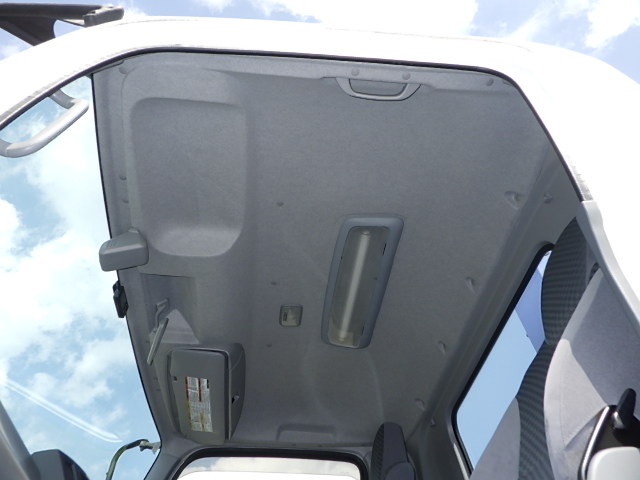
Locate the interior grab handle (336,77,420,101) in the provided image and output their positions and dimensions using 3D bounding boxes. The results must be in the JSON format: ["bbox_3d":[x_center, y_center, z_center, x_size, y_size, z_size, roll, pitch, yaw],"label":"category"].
[{"bbox_3d":[0.115,-0.301,1.020,0.168,0.040,0.042,3,-47,-6],"label":"interior grab handle"}]

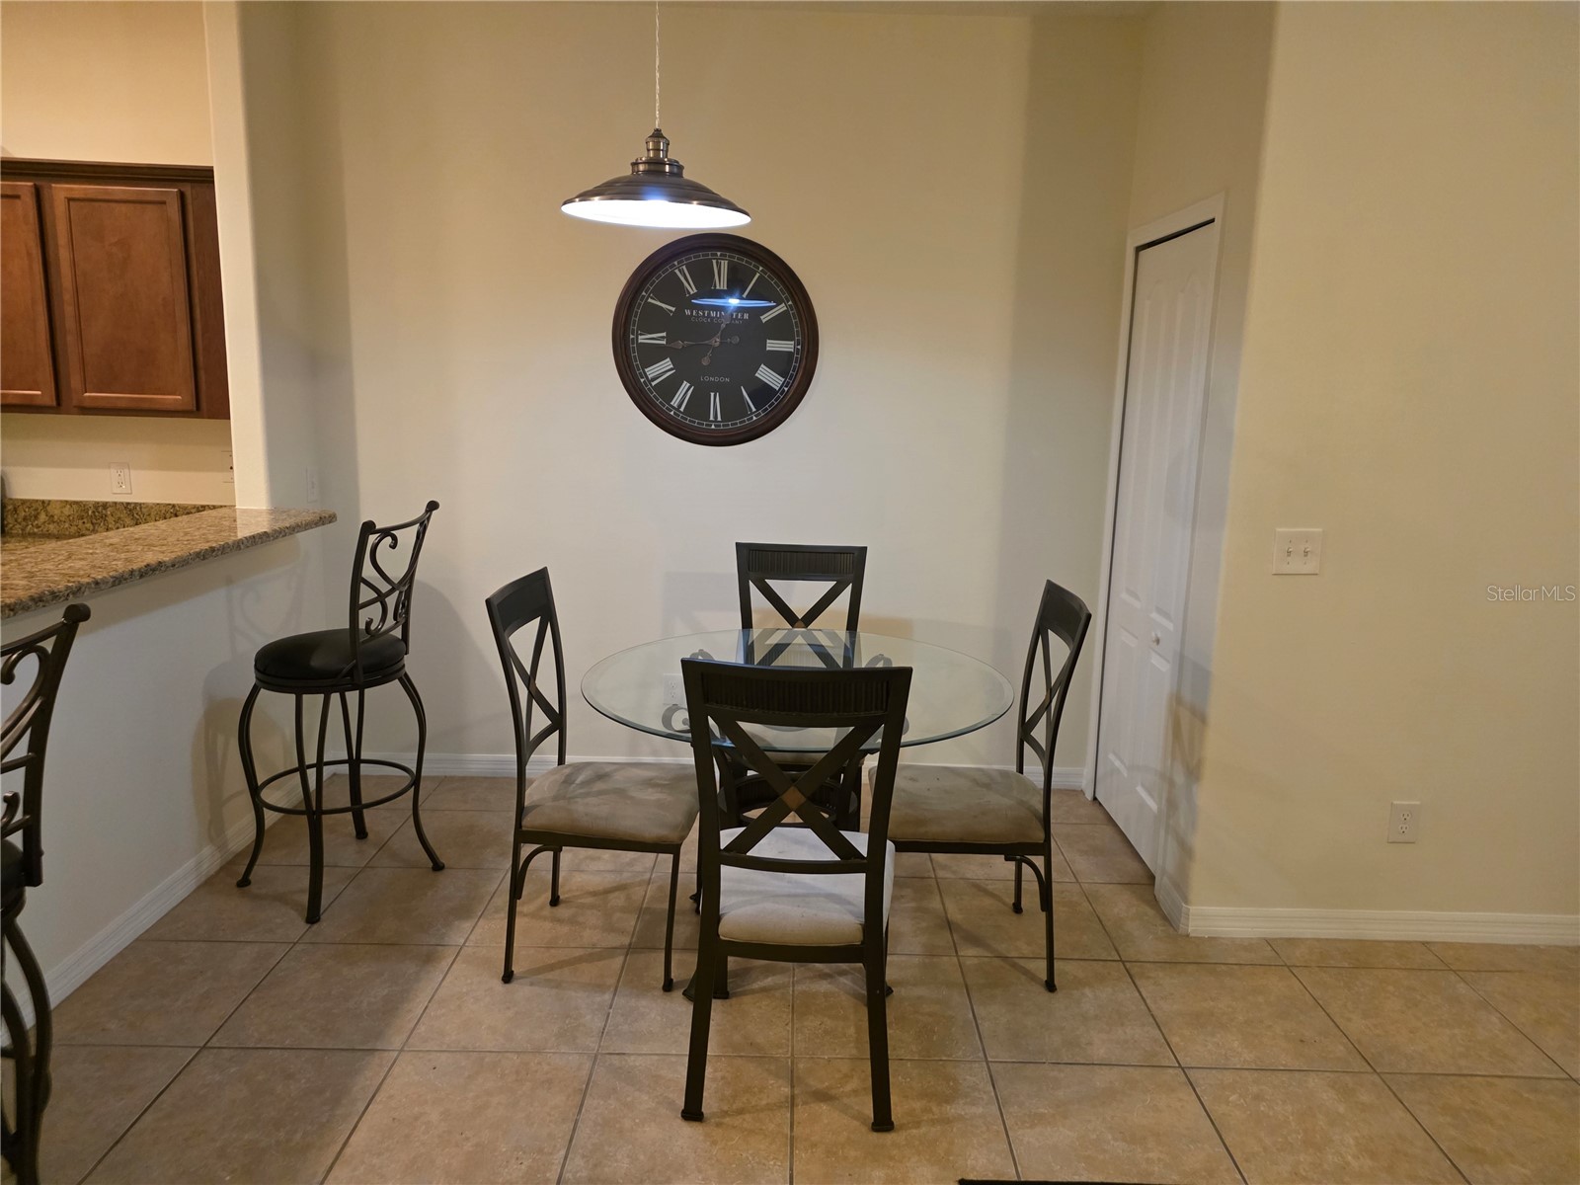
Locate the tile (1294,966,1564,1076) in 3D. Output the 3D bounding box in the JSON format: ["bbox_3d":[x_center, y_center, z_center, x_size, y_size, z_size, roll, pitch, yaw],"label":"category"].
[{"bbox_3d":[1.615,1.091,2.693,0.455,0.010,0.455,1,12,0],"label":"tile"}]

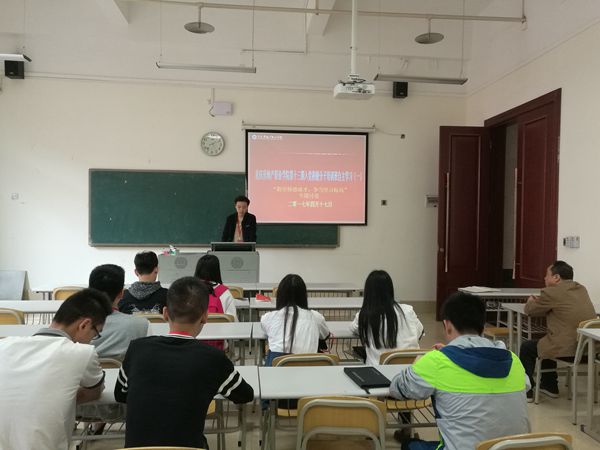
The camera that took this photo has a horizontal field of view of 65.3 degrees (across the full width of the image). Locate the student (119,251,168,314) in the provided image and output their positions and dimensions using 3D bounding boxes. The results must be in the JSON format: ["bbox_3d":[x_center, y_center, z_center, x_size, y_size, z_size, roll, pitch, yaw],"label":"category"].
[{"bbox_3d":[-1.280,0.856,3.936,0.480,1.270,0.700,0,1,-4],"label":"student"}]

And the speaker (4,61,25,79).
[{"bbox_3d":[-4.288,-2.320,7.055,0.190,0.240,0.200,1,0,-6],"label":"speaker"}]

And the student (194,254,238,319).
[{"bbox_3d":[-0.741,0.875,3.976,0.460,1.250,0.700,0,1,-4],"label":"student"}]

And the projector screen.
[{"bbox_3d":[0.131,-0.759,7.683,2.016,1.527,0.040,1,0,-6],"label":"projector screen"}]

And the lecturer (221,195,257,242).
[{"bbox_3d":[-0.882,0.430,6.748,0.530,1.710,0.420,1,0,-6],"label":"lecturer"}]

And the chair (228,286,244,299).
[{"bbox_3d":[-0.810,1.063,5.182,0.400,0.810,0.470,0,1,-4],"label":"chair"}]

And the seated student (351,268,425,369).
[{"bbox_3d":[0.579,0.897,3.140,0.480,1.206,0.720,1,0,-6],"label":"seated student"}]

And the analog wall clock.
[{"bbox_3d":[-1.363,-1.269,7.326,0.370,0.375,0.050,0,1,-4],"label":"analog wall clock"}]

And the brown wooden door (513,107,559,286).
[{"bbox_3d":[2.851,0.051,5.715,0.070,2.880,0.780,0,1,-4],"label":"brown wooden door"}]

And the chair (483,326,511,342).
[{"bbox_3d":[1.986,1.103,4.684,0.430,0.790,0.390,1,0,-6],"label":"chair"}]

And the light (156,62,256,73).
[{"bbox_3d":[-1.150,-1.958,5.838,1.240,0.090,0.180,0,1,-4],"label":"light"}]

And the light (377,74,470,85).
[{"bbox_3d":[1.695,-2.044,6.574,1.260,0.060,0.200,1,0,-6],"label":"light"}]

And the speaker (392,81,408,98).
[{"bbox_3d":[1.651,-2.203,7.704,0.190,0.240,0.200,1,0,-6],"label":"speaker"}]

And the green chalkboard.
[{"bbox_3d":[-1.302,-0.240,7.349,3.900,1.190,0.070,0,1,-4],"label":"green chalkboard"}]

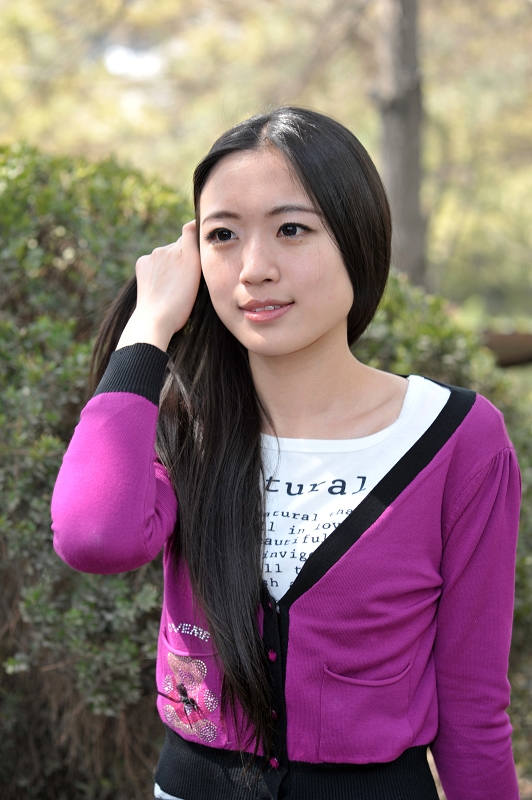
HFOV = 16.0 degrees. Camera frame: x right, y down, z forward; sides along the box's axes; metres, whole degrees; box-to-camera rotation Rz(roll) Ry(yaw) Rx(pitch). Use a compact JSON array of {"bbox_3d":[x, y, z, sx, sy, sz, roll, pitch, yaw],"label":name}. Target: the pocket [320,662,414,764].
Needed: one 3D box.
[{"bbox_3d":[0.088,0.278,1.685,0.082,0.090,0.024,0,3,-4],"label":"pocket"}]

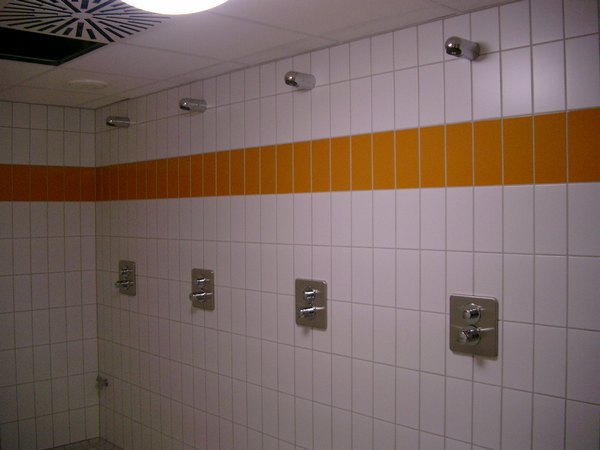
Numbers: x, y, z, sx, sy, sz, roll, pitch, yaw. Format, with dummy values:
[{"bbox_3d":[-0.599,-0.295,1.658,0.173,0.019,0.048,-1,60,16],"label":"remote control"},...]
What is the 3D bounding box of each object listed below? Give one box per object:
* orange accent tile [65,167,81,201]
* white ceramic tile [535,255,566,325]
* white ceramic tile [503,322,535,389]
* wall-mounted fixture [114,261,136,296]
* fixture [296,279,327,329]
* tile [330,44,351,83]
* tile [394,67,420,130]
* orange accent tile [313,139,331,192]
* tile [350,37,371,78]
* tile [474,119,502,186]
[{"bbox_3d":[-1.592,-0.282,4.488,0.009,0.242,0.118,1,1,45],"label":"orange accent tile"},{"bbox_3d":[0.870,0.226,2.222,0.118,0.243,0.010,1,1,45],"label":"white ceramic tile"},{"bbox_3d":[0.780,0.467,2.289,0.118,0.242,0.009,1,1,45],"label":"white ceramic tile"},{"bbox_3d":[-1.172,0.355,4.200,0.213,0.222,0.083,1,1,45],"label":"wall-mounted fixture"},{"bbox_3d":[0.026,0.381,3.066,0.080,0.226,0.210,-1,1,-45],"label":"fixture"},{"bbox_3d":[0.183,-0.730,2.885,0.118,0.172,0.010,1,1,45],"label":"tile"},{"bbox_3d":[0.431,-0.505,2.571,0.010,0.240,0.118,-1,1,-44],"label":"tile"},{"bbox_3d":[0.101,-0.272,2.957,0.010,0.244,0.120,-1,1,-44],"label":"orange accent tile"},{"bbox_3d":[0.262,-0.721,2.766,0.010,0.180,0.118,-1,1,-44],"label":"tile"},{"bbox_3d":[0.685,-0.262,2.336,0.010,0.242,0.118,-1,1,-44],"label":"tile"}]

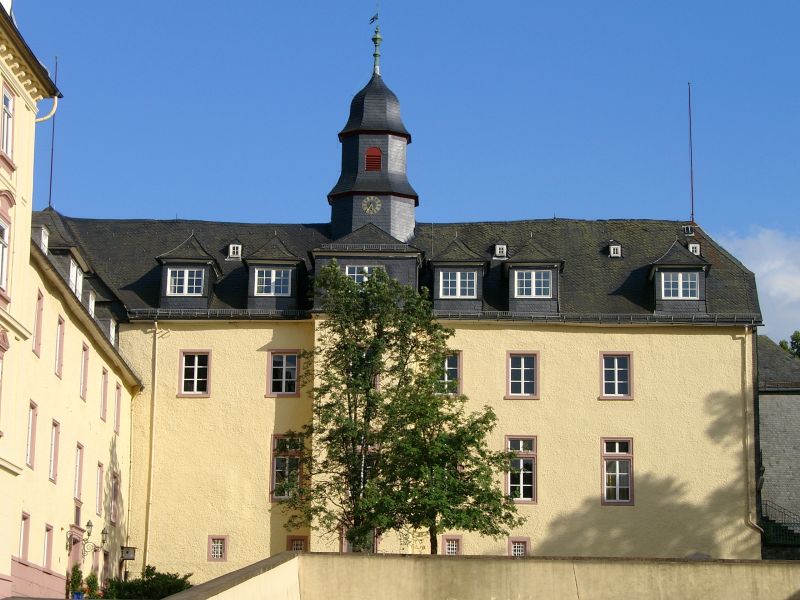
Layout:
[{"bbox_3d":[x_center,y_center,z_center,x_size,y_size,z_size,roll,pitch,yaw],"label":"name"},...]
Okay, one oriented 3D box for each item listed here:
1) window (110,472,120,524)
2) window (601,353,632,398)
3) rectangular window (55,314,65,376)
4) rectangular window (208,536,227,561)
[{"bbox_3d":[-11.541,8.032,72.470,0.250,2.070,1.300,1,-13,0],"label":"window"},{"bbox_3d":[8.818,3.101,73.270,1.320,2.000,0.200,0,-13,1],"label":"window"},{"bbox_3d":[-10.991,1.528,57.973,0.200,1.930,1.150,0,-13,0],"label":"rectangular window"},{"bbox_3d":[-7.247,9.904,71.794,0.770,1.030,0.200,0,-13,1],"label":"rectangular window"}]

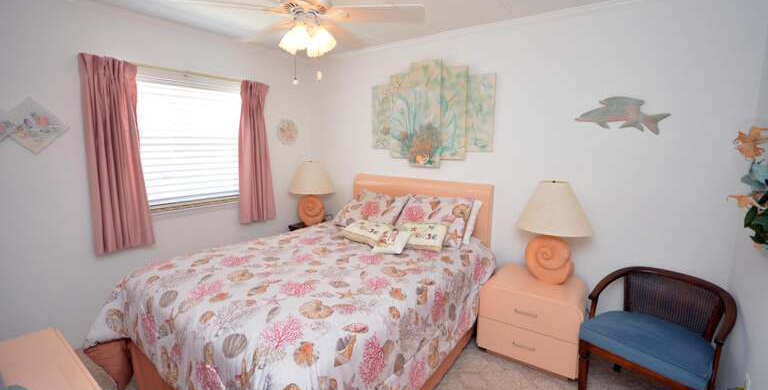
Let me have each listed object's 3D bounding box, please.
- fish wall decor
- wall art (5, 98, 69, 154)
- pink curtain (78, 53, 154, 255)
[{"bbox_3d":[1.443,-0.481,1.960,0.470,0.240,0.035,6,11,38],"label":"fish wall decor"},{"bbox_3d":[-2.131,-0.424,1.976,0.020,0.340,0.270,6,11,36],"label":"wall art"},{"bbox_3d":[-1.937,-0.269,2.326,0.110,1.380,0.365,6,11,38],"label":"pink curtain"}]

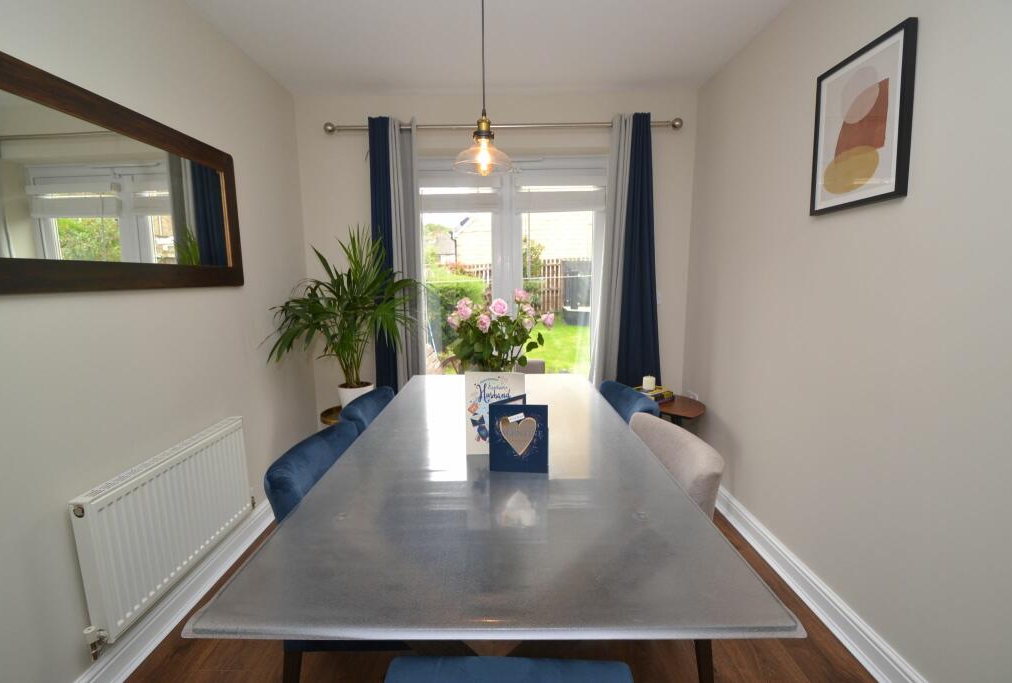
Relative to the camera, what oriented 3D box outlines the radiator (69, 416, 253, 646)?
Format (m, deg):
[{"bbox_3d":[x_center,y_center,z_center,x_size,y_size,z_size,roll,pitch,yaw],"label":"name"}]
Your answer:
[{"bbox_3d":[-1.205,0.623,1.592,0.070,0.450,0.730,-1,8,0],"label":"radiator"}]

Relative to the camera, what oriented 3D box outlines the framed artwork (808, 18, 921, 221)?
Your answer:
[{"bbox_3d":[1.168,-0.707,1.433,0.027,0.500,0.365,-1,8,0],"label":"framed artwork"}]

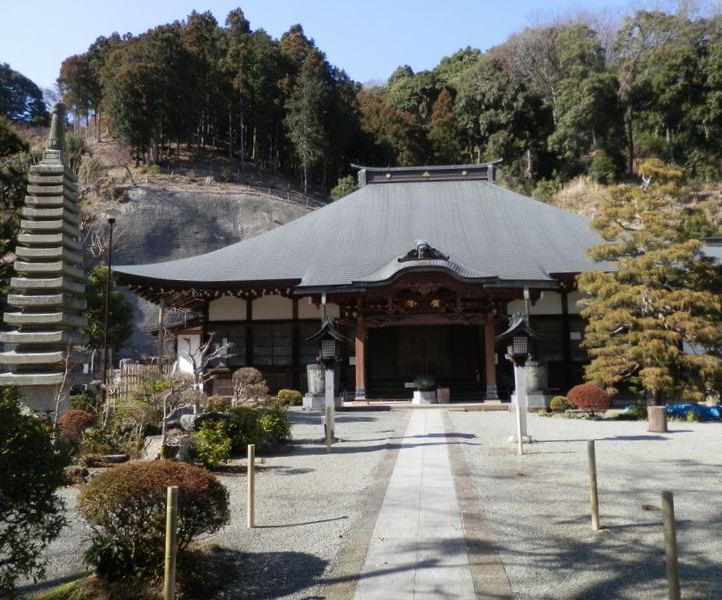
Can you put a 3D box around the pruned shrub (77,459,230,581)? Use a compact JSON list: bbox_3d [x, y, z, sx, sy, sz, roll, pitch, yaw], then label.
[{"bbox_3d":[-1.504,1.591,4.198,1.097,0.818,1.056,0,-5,0],"label":"pruned shrub"}]

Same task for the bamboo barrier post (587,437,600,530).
[{"bbox_3d":[2.141,1.713,5.349,0.069,0.818,0.069,0,-5,0],"label":"bamboo barrier post"}]

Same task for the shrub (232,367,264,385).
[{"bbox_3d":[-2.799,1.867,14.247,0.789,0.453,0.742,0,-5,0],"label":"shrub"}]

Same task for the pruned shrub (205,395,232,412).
[{"bbox_3d":[-3.217,2.353,13.043,0.587,0.413,0.561,0,-5,0],"label":"pruned shrub"}]

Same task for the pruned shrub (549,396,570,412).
[{"bbox_3d":[5.565,2.930,16.200,0.540,0.430,0.540,-1,-5,7],"label":"pruned shrub"}]

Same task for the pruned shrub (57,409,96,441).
[{"bbox_3d":[-5.170,2.262,10.500,0.680,0.560,0.660,-1,-5,7],"label":"pruned shrub"}]

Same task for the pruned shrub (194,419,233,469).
[{"bbox_3d":[-2.093,2.037,8.200,0.560,0.690,0.560,-1,-5,7],"label":"pruned shrub"}]

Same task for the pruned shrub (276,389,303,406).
[{"bbox_3d":[-2.178,2.970,17.600,0.820,0.520,0.780,-1,-5,7],"label":"pruned shrub"}]

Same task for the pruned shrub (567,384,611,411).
[{"bbox_3d":[5.612,2.431,14.191,1.080,0.704,1.023,0,-5,0],"label":"pruned shrub"}]

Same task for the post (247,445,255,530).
[{"bbox_3d":[-1.005,1.717,5.341,0.064,0.765,0.064,-1,-5,7],"label":"post"}]

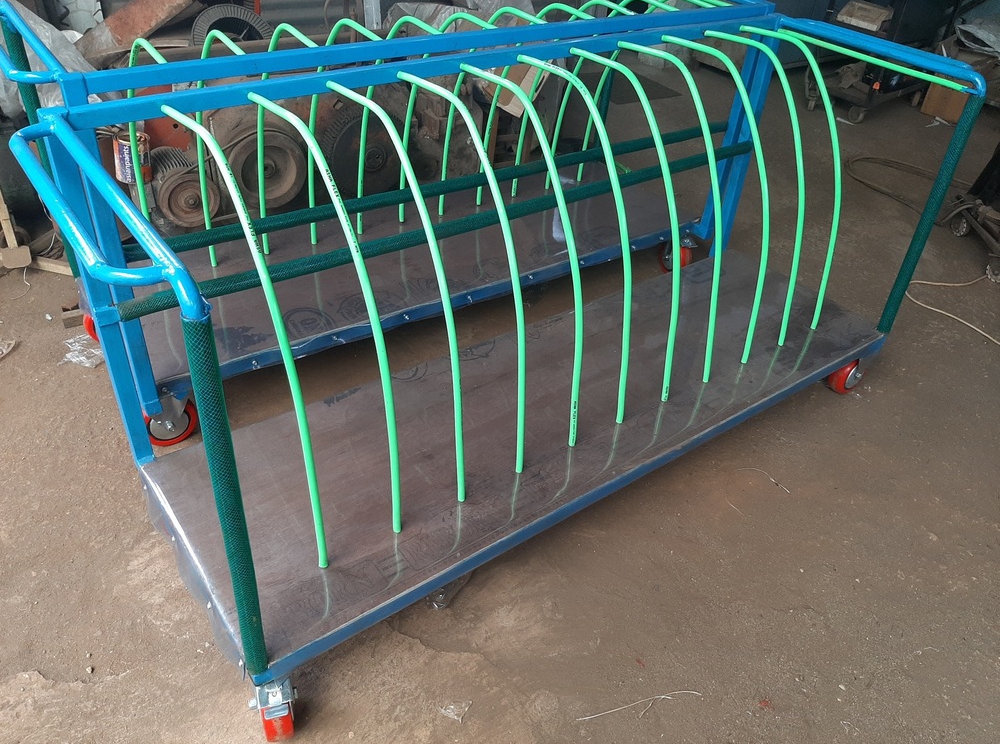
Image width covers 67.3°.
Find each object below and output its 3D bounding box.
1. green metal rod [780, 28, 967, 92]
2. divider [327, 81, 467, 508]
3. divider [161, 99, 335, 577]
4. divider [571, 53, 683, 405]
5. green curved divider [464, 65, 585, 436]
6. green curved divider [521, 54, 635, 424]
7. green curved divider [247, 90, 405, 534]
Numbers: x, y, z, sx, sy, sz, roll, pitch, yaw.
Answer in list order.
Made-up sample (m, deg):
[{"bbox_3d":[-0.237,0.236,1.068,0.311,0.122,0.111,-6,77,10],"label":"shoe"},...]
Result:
[{"bbox_3d":[0.947,-0.815,1.949,0.017,0.017,0.542,-21,45,-31],"label":"green metal rod"},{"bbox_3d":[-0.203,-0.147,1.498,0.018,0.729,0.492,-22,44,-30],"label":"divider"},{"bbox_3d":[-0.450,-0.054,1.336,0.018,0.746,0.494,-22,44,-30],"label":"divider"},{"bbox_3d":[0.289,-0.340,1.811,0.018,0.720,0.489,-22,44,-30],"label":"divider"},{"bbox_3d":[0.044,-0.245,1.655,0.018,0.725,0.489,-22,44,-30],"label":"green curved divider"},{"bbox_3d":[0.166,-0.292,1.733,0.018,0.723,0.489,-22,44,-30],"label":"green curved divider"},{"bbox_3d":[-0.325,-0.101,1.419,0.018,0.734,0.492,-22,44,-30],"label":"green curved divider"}]

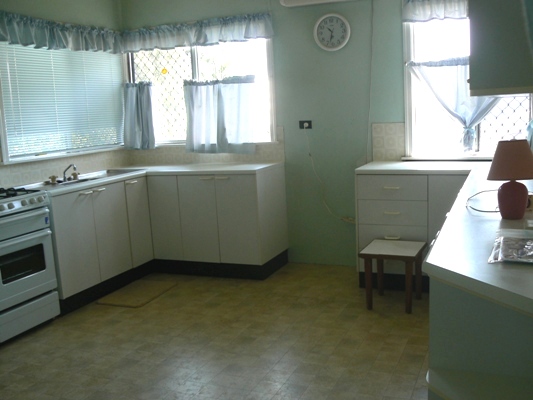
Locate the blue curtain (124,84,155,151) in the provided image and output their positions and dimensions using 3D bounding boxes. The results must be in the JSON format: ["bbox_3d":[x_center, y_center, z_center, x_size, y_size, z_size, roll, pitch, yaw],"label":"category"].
[{"bbox_3d":[-1.221,-0.811,5.341,0.365,0.616,0.070,1,10,23],"label":"blue curtain"}]

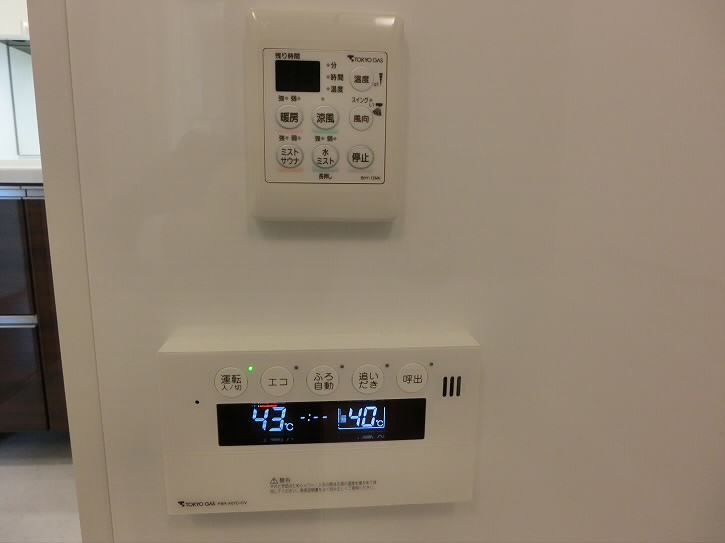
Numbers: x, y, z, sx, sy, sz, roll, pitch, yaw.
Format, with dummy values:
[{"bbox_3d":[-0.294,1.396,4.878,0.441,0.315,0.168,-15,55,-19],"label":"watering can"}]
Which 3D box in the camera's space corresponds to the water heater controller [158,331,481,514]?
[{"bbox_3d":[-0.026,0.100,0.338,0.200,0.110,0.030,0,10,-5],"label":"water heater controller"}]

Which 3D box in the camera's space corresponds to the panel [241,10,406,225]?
[{"bbox_3d":[-0.023,-0.092,0.308,0.095,0.119,0.020,0,10,-5],"label":"panel"}]

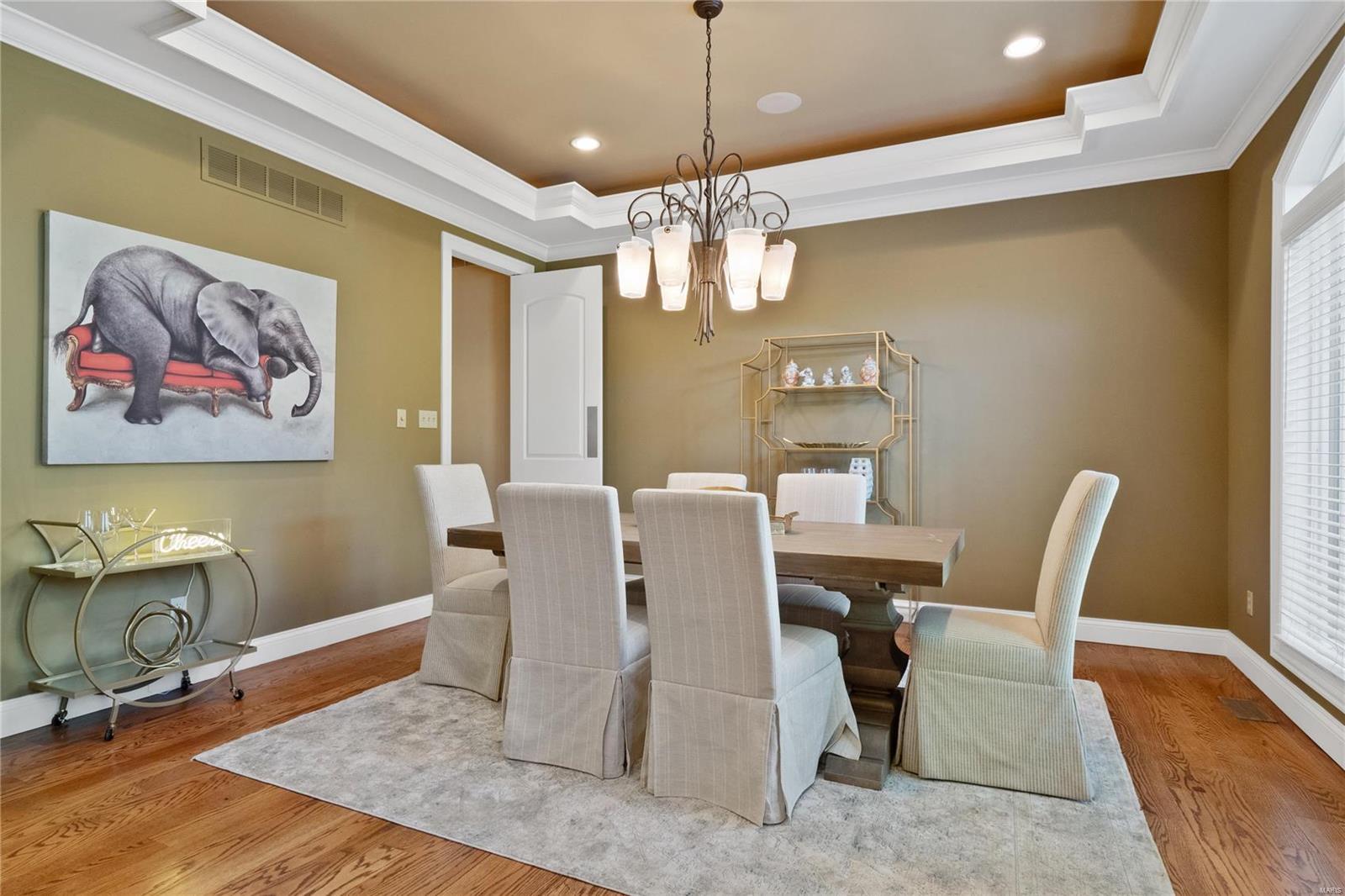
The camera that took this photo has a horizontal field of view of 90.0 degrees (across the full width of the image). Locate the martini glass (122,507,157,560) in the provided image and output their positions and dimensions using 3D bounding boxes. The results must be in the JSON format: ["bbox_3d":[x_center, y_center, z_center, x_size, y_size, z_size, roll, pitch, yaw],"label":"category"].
[{"bbox_3d":[-2.137,0.352,2.688,0.130,0.205,0.130,0,0,26],"label":"martini glass"}]

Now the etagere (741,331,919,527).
[{"bbox_3d":[0.991,0.208,4.237,1.030,1.780,0.375,0,0,26],"label":"etagere"}]

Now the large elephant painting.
[{"bbox_3d":[-2.165,-0.433,3.183,0.040,1.000,1.255,0,0,26],"label":"large elephant painting"}]

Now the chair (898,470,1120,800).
[{"bbox_3d":[1.134,0.590,2.340,0.660,1.000,0.530,0,0,24],"label":"chair"}]

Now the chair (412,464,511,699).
[{"bbox_3d":[-0.817,0.590,3.165,0.630,0.995,0.530,0,0,25],"label":"chair"}]

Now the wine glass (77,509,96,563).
[{"bbox_3d":[-2.287,0.347,2.612,0.075,0.210,0.075,0,0,26],"label":"wine glass"}]

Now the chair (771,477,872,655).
[{"bbox_3d":[0.641,0.613,3.155,0.520,0.955,0.660,0,0,26],"label":"chair"}]

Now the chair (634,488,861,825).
[{"bbox_3d":[0.229,0.613,2.237,0.530,0.955,0.670,0,0,28],"label":"chair"}]

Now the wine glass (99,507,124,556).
[{"bbox_3d":[-2.292,0.352,2.737,0.090,0.205,0.090,0,0,26],"label":"wine glass"}]

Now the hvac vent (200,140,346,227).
[{"bbox_3d":[-2.023,-1.350,3.491,0.018,0.200,0.790,0,0,26],"label":"hvac vent"}]

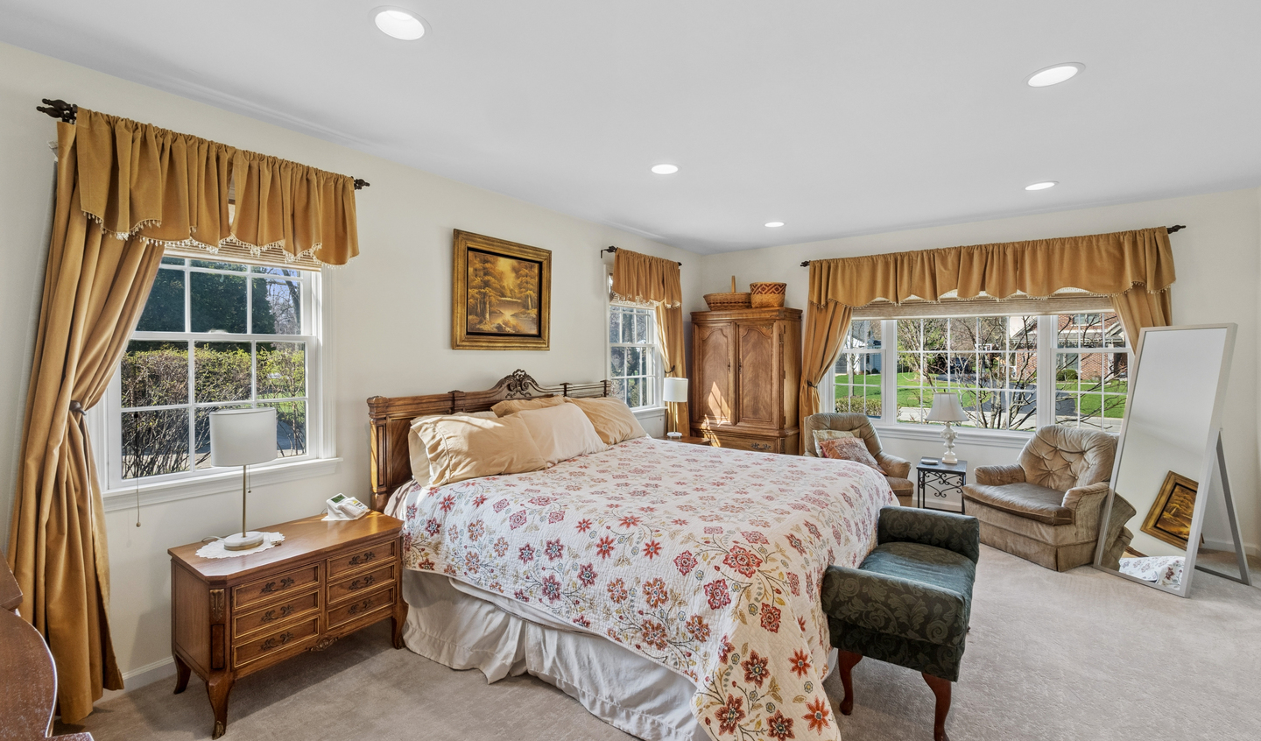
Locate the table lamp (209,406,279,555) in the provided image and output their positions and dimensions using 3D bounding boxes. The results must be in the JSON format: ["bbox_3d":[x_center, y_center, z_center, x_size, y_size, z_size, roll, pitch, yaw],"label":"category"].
[{"bbox_3d":[-1.639,0.456,2.161,0.230,0.556,0.230,0,1,40],"label":"table lamp"}]

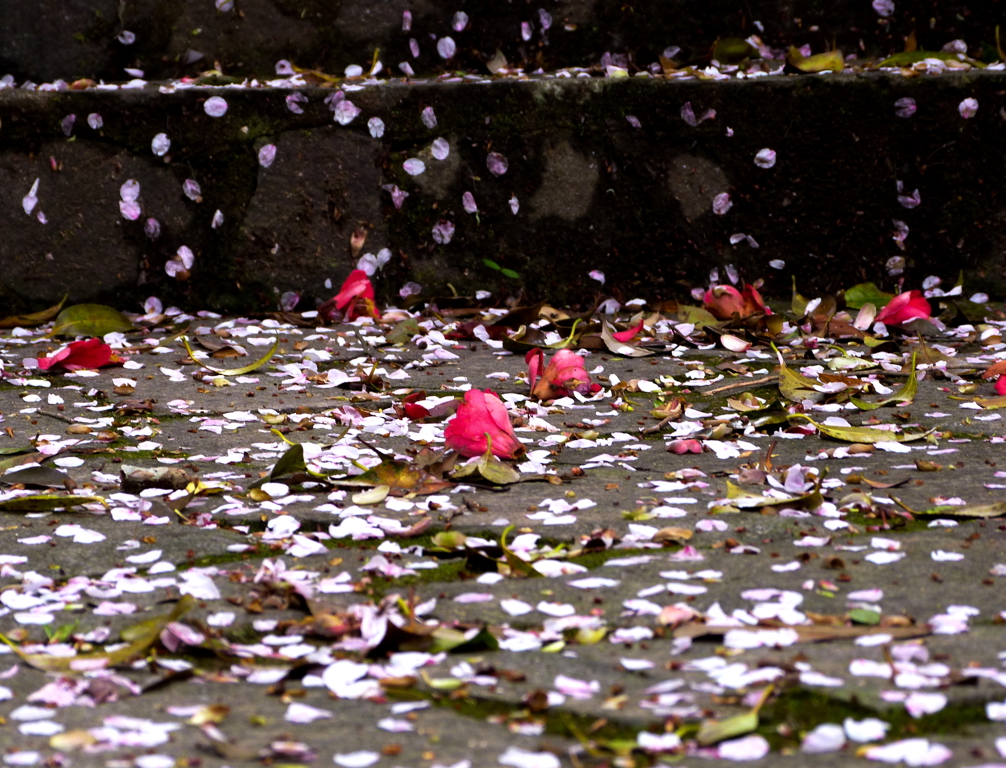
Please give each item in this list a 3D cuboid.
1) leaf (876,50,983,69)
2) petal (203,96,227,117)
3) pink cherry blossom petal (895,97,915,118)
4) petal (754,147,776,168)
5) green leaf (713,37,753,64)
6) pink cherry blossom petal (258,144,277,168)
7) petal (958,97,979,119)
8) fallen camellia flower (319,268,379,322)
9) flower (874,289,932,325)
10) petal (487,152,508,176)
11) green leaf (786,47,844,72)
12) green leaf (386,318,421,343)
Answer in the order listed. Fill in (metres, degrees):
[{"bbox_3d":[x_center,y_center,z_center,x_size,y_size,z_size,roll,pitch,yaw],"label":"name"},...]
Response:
[{"bbox_3d":[0.291,-0.222,3.130,0.073,0.011,0.024,0,7,0],"label":"leaf"},{"bbox_3d":[-0.222,-0.214,3.532,0.018,0.015,0.004,0,6,0],"label":"petal"},{"bbox_3d":[0.273,-0.187,3.100,0.015,0.014,0.004,0,7,0],"label":"pink cherry blossom petal"},{"bbox_3d":[0.177,-0.152,3.090,0.015,0.014,0.004,0,7,0],"label":"petal"},{"bbox_3d":[0.160,-0.230,3.160,0.029,0.019,0.020,0,7,0],"label":"green leaf"},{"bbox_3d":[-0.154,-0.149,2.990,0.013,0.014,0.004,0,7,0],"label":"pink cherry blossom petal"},{"bbox_3d":[0.315,-0.186,3.100,0.014,0.015,0.004,0,7,0],"label":"petal"},{"bbox_3d":[-0.116,-0.067,3.458,0.047,0.037,0.045,-4,7,-35],"label":"fallen camellia flower"},{"bbox_3d":[0.264,-0.050,3.020,0.038,0.025,0.037,-2,7,-18],"label":"flower"},{"bbox_3d":[-0.004,-0.169,3.537,0.015,0.018,0.004,0,6,0],"label":"petal"},{"bbox_3d":[0.209,-0.218,3.080,0.039,0.017,0.022,0,7,0],"label":"green leaf"},{"bbox_3d":[-0.062,-0.033,2.870,0.023,0.015,0.022,0,7,0],"label":"green leaf"}]

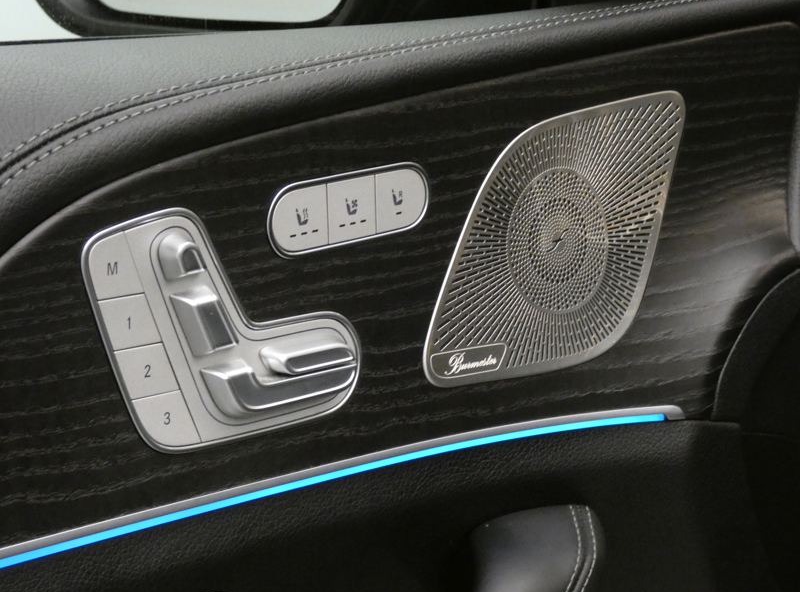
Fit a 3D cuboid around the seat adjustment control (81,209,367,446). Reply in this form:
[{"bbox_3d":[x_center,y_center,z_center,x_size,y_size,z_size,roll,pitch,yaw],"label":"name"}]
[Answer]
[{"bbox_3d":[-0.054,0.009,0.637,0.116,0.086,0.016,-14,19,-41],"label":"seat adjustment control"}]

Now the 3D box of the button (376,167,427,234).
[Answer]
[{"bbox_3d":[-0.001,-0.036,0.686,0.025,0.022,0.005,-14,19,-41],"label":"button"}]

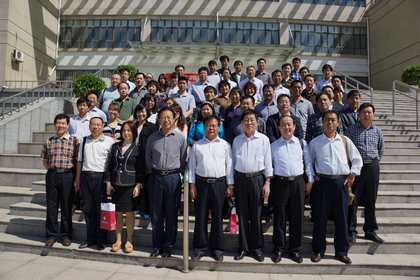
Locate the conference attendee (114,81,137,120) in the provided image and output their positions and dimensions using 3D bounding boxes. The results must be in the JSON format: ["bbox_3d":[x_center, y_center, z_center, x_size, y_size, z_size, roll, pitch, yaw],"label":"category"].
[{"bbox_3d":[-1.613,-0.227,5.900,0.490,1.700,0.300,1,0,-6],"label":"conference attendee"}]

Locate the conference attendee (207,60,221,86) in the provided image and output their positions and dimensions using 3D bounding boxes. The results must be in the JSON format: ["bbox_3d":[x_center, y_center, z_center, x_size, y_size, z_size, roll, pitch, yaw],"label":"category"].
[{"bbox_3d":[0.102,-1.192,8.200,0.480,1.730,0.290,1,0,0],"label":"conference attendee"}]

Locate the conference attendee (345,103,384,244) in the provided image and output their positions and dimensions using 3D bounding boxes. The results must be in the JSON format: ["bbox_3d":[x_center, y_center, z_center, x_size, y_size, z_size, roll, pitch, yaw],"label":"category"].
[{"bbox_3d":[1.920,0.400,3.950,0.480,1.710,0.300,0,0,10],"label":"conference attendee"}]

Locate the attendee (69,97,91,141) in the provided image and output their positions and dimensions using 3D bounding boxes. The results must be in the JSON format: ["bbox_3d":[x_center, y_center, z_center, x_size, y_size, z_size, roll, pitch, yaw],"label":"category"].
[{"bbox_3d":[-2.016,0.192,4.947,0.470,1.700,0.290,1,-1,-11],"label":"attendee"}]

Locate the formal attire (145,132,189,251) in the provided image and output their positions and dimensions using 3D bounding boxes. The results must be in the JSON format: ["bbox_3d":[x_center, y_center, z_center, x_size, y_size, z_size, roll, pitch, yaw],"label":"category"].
[{"bbox_3d":[-0.530,0.622,3.841,0.520,1.488,0.290,0,-1,-2],"label":"formal attire"}]

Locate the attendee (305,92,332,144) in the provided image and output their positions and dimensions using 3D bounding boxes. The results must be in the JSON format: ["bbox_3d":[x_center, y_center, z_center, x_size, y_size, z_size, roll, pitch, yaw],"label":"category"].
[{"bbox_3d":[1.557,0.221,4.365,0.490,1.750,0.290,0,-1,9],"label":"attendee"}]

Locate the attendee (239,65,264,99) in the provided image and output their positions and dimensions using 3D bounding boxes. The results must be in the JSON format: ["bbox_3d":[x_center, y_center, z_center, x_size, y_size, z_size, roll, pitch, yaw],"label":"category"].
[{"bbox_3d":[0.920,-0.762,7.000,0.500,1.740,0.300,0,0,6],"label":"attendee"}]

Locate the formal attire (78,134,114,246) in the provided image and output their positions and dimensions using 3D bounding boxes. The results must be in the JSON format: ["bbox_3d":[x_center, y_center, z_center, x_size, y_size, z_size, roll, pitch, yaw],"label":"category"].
[{"bbox_3d":[-1.479,0.652,4.086,0.470,1.422,0.280,1,-1,-11],"label":"formal attire"}]

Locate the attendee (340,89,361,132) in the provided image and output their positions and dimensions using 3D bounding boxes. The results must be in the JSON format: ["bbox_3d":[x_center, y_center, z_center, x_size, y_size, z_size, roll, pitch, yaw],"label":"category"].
[{"bbox_3d":[2.130,0.133,4.650,0.480,1.710,0.300,0,0,10],"label":"attendee"}]

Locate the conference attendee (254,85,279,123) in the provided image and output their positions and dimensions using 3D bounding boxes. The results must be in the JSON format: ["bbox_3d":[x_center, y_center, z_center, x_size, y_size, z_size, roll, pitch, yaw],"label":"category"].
[{"bbox_3d":[0.972,-0.070,5.250,0.490,1.710,0.290,1,0,3],"label":"conference attendee"}]

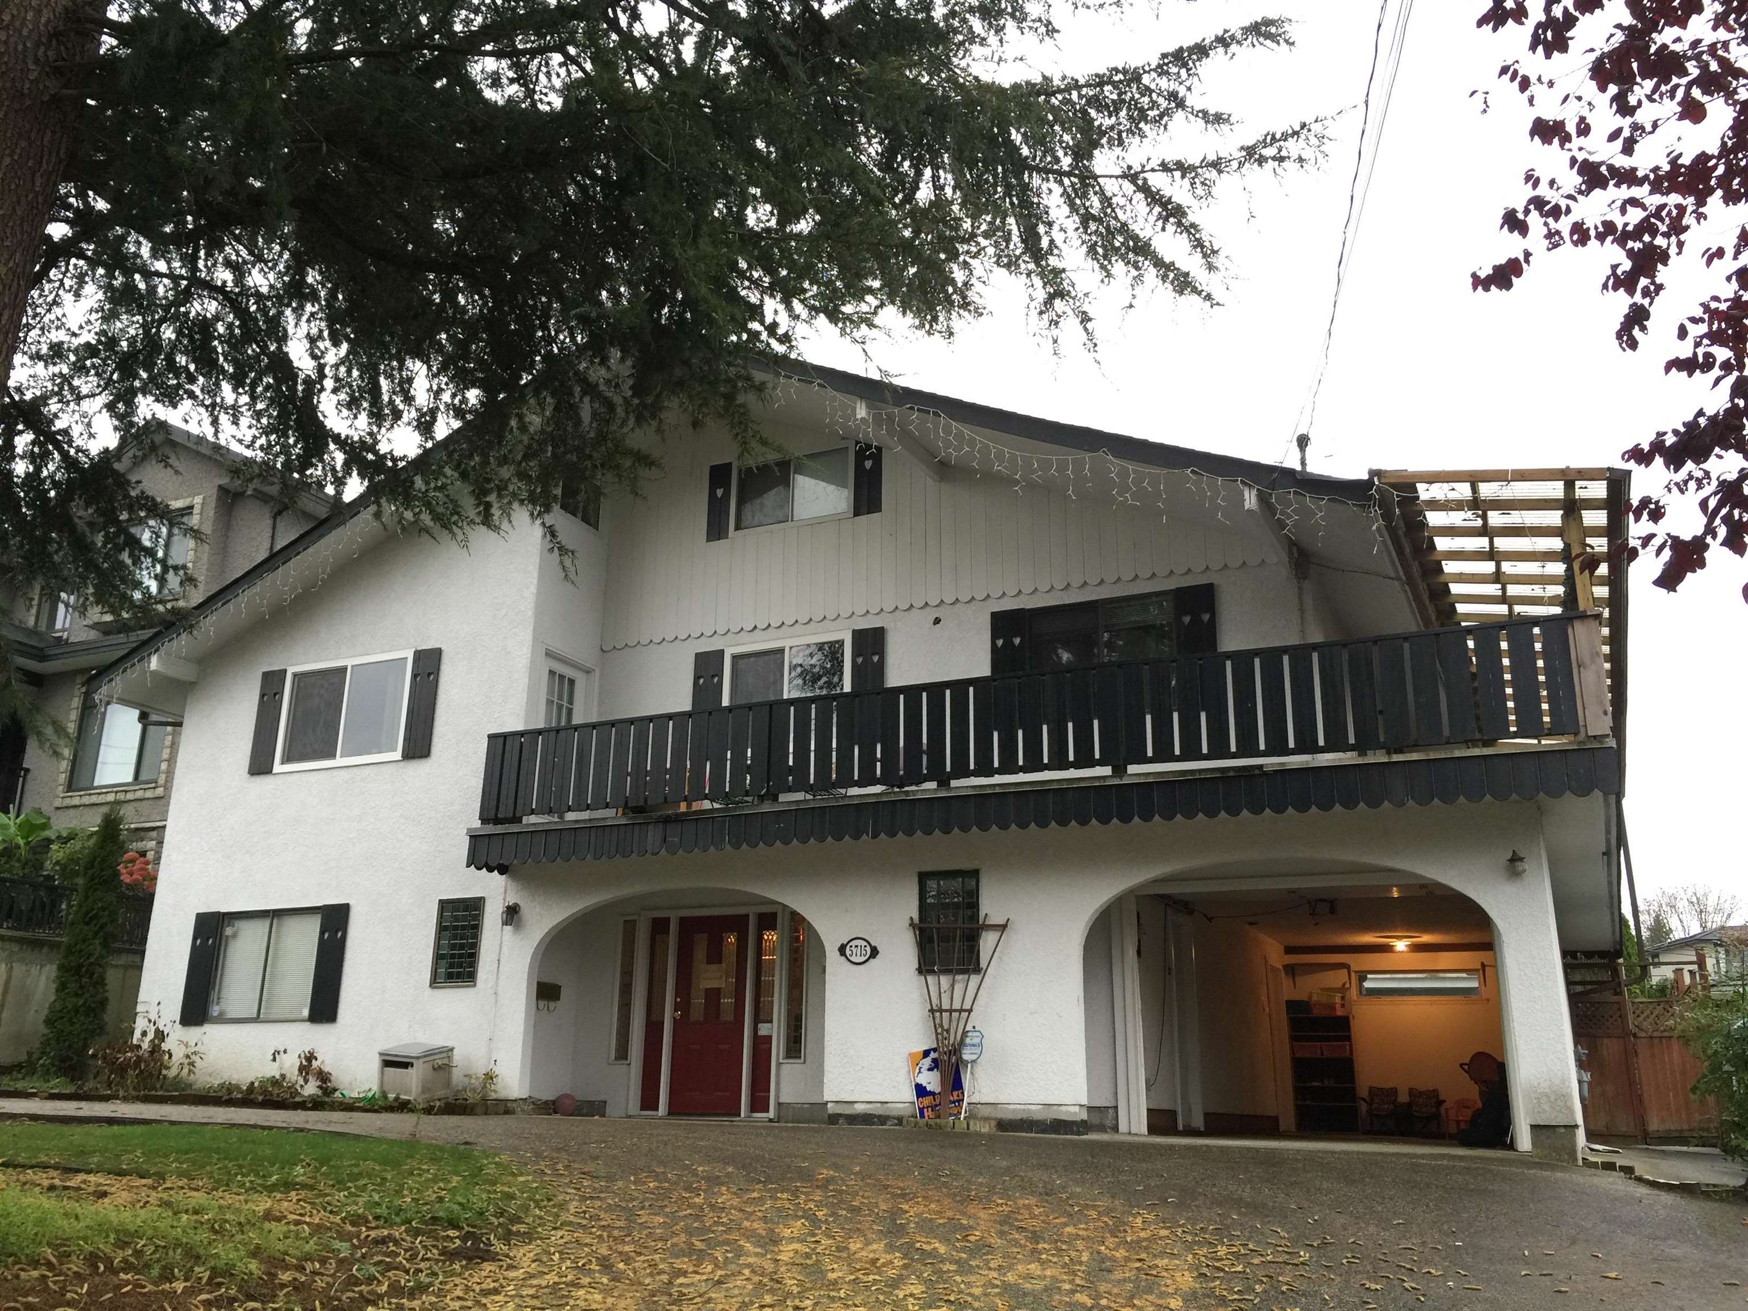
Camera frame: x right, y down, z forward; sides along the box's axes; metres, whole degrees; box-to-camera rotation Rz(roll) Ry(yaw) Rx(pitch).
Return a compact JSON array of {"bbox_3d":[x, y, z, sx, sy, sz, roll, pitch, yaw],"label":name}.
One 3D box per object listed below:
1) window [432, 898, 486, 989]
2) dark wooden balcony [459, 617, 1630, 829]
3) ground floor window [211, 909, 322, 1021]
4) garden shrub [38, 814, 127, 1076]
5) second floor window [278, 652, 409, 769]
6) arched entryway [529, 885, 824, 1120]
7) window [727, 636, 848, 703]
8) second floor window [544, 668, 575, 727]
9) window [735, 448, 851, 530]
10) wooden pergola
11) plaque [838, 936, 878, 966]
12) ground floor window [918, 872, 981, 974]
[{"bbox_3d":[-4.453,3.072,15.659,0.647,0.927,0.150,-7,-18,26],"label":"window"},{"bbox_3d":[0.943,0.939,13.547,10.529,1.037,1.403,-7,-18,26],"label":"dark wooden balcony"},{"bbox_3d":[-7.025,3.569,16.855,1.647,1.281,0.150,-7,-18,26],"label":"ground floor window"},{"bbox_3d":[-9.922,3.584,18.367,0.805,3.287,0.805,-7,-18,26],"label":"garden shrub"},{"bbox_3d":[-6.279,0.680,17.343,2.019,1.287,0.150,-7,-18,26],"label":"second floor window"},{"bbox_3d":[-1.783,3.471,14.625,3.440,2.159,0.878,-7,-18,26],"label":"arched entryway"},{"bbox_3d":[-0.948,0.441,16.036,1.516,1.213,0.150,-7,-18,26],"label":"window"},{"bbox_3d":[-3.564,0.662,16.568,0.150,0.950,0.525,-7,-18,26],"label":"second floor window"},{"bbox_3d":[-0.937,-1.892,16.711,1.524,0.843,0.150,-7,-18,26],"label":"window"},{"bbox_3d":[6.792,0.734,14.904,1.793,2.391,9.028,-7,-18,26],"label":"wooden pergola"},{"bbox_3d":[-0.146,2.719,13.483,0.425,0.266,0.049,-7,-18,26],"label":"plaque"},{"bbox_3d":[0.674,2.394,13.181,0.610,0.909,0.150,-7,-18,26],"label":"ground floor window"}]

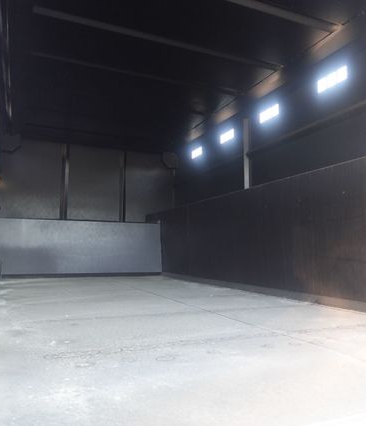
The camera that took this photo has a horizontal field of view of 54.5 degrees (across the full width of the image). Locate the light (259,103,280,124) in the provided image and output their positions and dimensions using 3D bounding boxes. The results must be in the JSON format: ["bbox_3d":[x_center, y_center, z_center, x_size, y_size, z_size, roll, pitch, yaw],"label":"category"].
[{"bbox_3d":[4.087,-4.667,16.770,0.120,0.508,1.392,2,-7,-25],"label":"light"}]

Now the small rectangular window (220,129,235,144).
[{"bbox_3d":[2.530,-4.309,20.104,0.120,0.508,1.392,2,-7,-25],"label":"small rectangular window"}]

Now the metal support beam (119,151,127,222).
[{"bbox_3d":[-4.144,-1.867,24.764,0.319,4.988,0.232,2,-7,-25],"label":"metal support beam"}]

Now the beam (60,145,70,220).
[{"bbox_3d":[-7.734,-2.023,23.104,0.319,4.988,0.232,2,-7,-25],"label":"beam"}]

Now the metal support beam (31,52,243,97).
[{"bbox_3d":[-1.527,-6.338,16.465,10.106,0.170,0.190,1,-6,-25],"label":"metal support beam"}]

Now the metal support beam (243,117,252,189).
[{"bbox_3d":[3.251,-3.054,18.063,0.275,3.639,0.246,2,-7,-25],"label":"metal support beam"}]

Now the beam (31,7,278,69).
[{"bbox_3d":[-0.264,-6.591,13.706,10.150,0.170,0.190,1,-6,-25],"label":"beam"}]

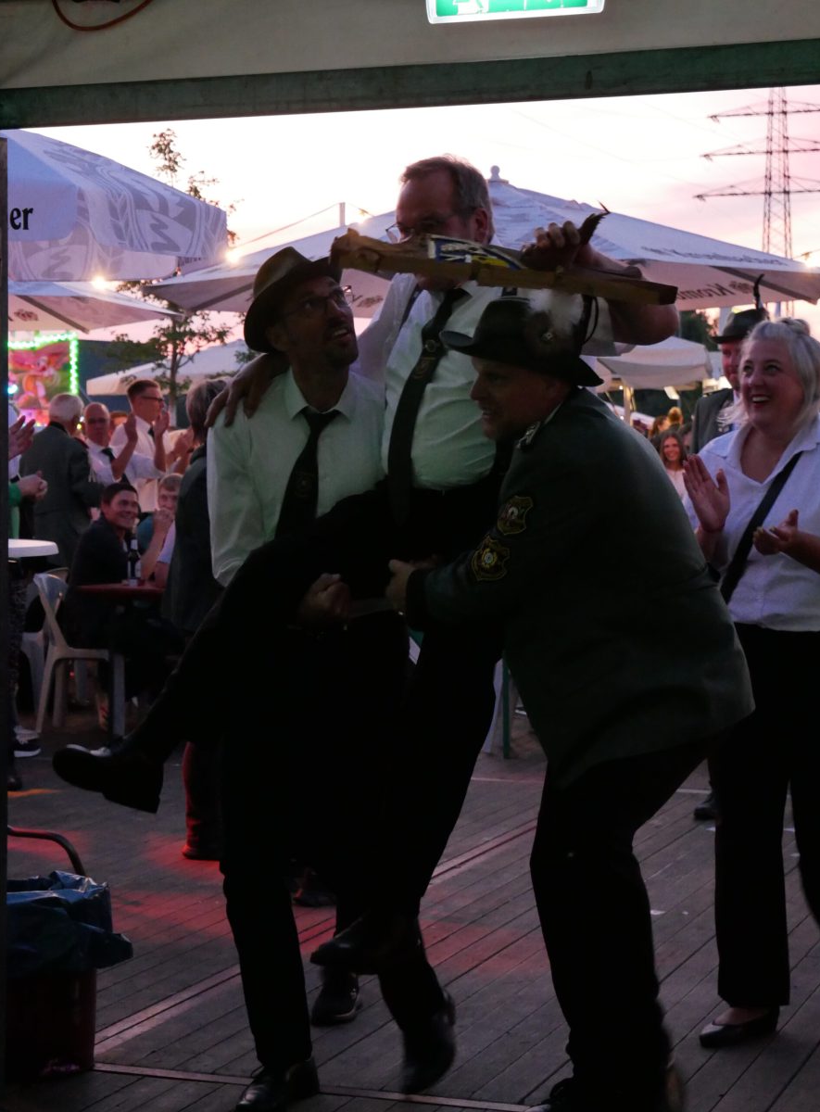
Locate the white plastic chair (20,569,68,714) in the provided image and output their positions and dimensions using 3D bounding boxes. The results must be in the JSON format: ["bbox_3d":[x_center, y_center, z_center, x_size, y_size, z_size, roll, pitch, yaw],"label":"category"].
[{"bbox_3d":[-2.030,0.461,12.500,0.460,0.820,0.520,0,2,18],"label":"white plastic chair"}]

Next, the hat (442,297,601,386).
[{"bbox_3d":[0.236,-0.448,4.620,0.330,0.160,0.280,14,1,-18],"label":"hat"}]

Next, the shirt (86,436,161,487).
[{"bbox_3d":[-1.665,-0.396,12.400,0.500,0.560,0.330,-2,2,-29],"label":"shirt"}]

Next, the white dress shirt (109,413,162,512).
[{"bbox_3d":[-1.526,-0.516,12.600,0.330,0.570,0.460,0,2,22],"label":"white dress shirt"}]

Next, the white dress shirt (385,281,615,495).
[{"bbox_3d":[0.165,-0.348,4.650,0.520,0.490,0.340,5,-1,33],"label":"white dress shirt"}]

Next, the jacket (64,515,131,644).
[{"bbox_3d":[-1.586,0.133,11.700,0.370,0.670,0.460,10,5,30],"label":"jacket"}]

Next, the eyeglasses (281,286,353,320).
[{"bbox_3d":[-0.201,-0.528,4.700,0.140,0.050,0.140,-10,-14,-42],"label":"eyeglasses"}]

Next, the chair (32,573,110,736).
[{"bbox_3d":[-1.610,0.488,11.700,0.520,0.820,0.460,0,2,21],"label":"chair"}]

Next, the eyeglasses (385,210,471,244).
[{"bbox_3d":[0.042,-0.673,4.580,0.145,0.050,0.140,5,15,38],"label":"eyeglasses"}]

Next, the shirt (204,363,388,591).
[{"bbox_3d":[-0.202,-0.142,4.760,0.500,0.550,0.330,5,2,-3],"label":"shirt"}]

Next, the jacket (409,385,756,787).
[{"bbox_3d":[0.318,0.083,4.620,0.600,0.760,0.560,-16,2,-6],"label":"jacket"}]

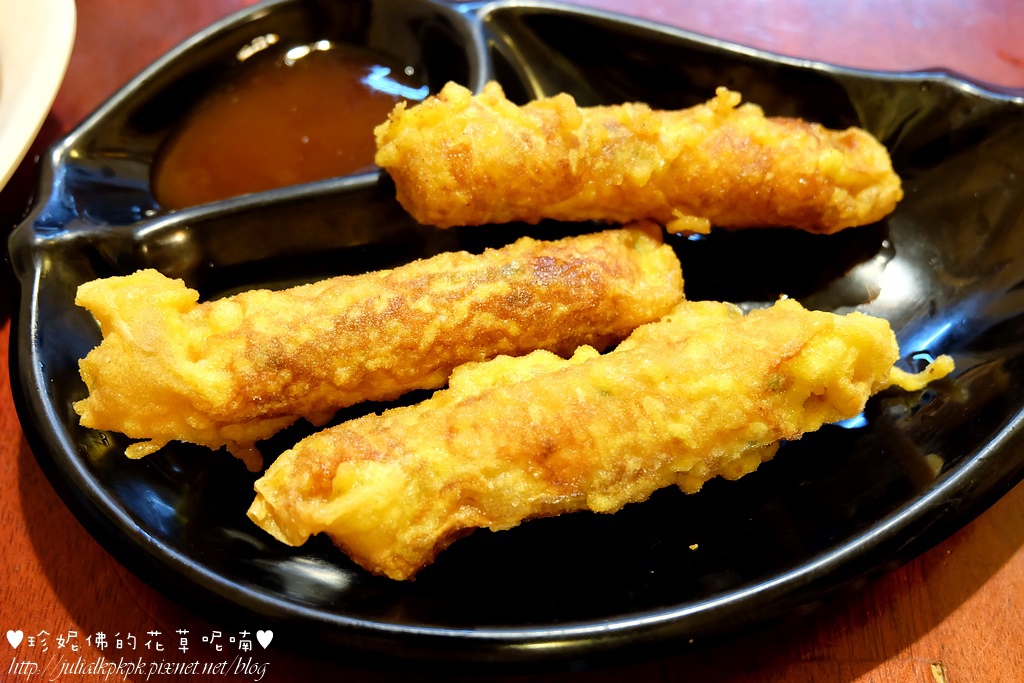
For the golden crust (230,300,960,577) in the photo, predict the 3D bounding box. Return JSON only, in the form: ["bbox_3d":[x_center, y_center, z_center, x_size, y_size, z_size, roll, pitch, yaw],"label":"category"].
[{"bbox_3d":[0.018,0.016,0.204,0.126,0.028,0.033,-12,47,-11],"label":"golden crust"}]

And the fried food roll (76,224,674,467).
[{"bbox_3d":[-0.025,-0.006,0.225,0.124,0.028,0.031,-9,47,-9],"label":"fried food roll"}]

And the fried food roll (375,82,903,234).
[{"bbox_3d":[0.030,-0.041,0.259,0.123,0.028,0.030,3,46,3],"label":"fried food roll"}]

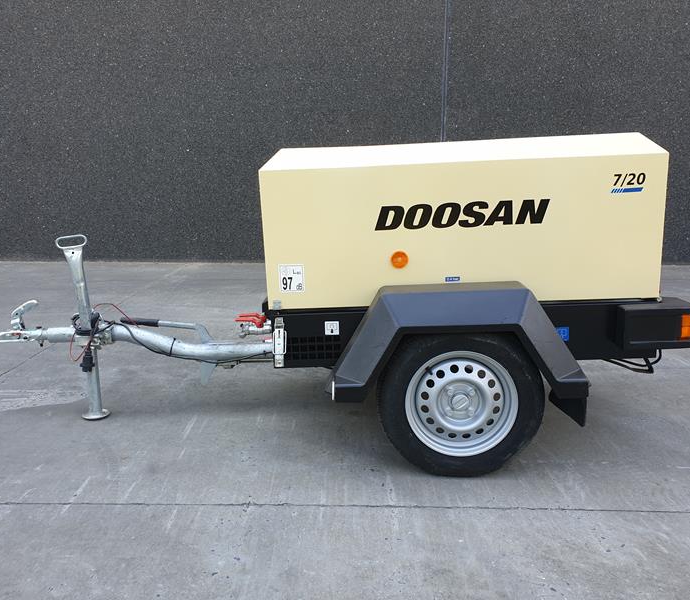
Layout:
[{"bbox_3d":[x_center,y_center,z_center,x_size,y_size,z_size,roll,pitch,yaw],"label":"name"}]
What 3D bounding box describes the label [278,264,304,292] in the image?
[{"bbox_3d":[-0.183,-0.073,2.084,0.085,0.100,0.004,-2,12,3],"label":"label"}]

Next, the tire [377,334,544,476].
[{"bbox_3d":[0.381,0.324,2.001,0.546,0.536,0.160,1,13,3],"label":"tire"}]

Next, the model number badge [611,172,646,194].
[{"bbox_3d":[0.930,-0.383,1.969,0.108,0.066,0.004,-2,12,3],"label":"model number badge"}]

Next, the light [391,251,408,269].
[{"bbox_3d":[0.186,-0.137,2.045,0.061,0.061,0.016,-2,12,3],"label":"light"}]

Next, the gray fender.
[{"bbox_3d":[0.362,0.137,1.988,0.810,0.350,0.240,-2,12,3],"label":"gray fender"}]

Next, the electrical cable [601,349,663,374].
[{"bbox_3d":[0.999,0.214,2.091,0.195,0.085,0.090,-2,12,3],"label":"electrical cable"}]

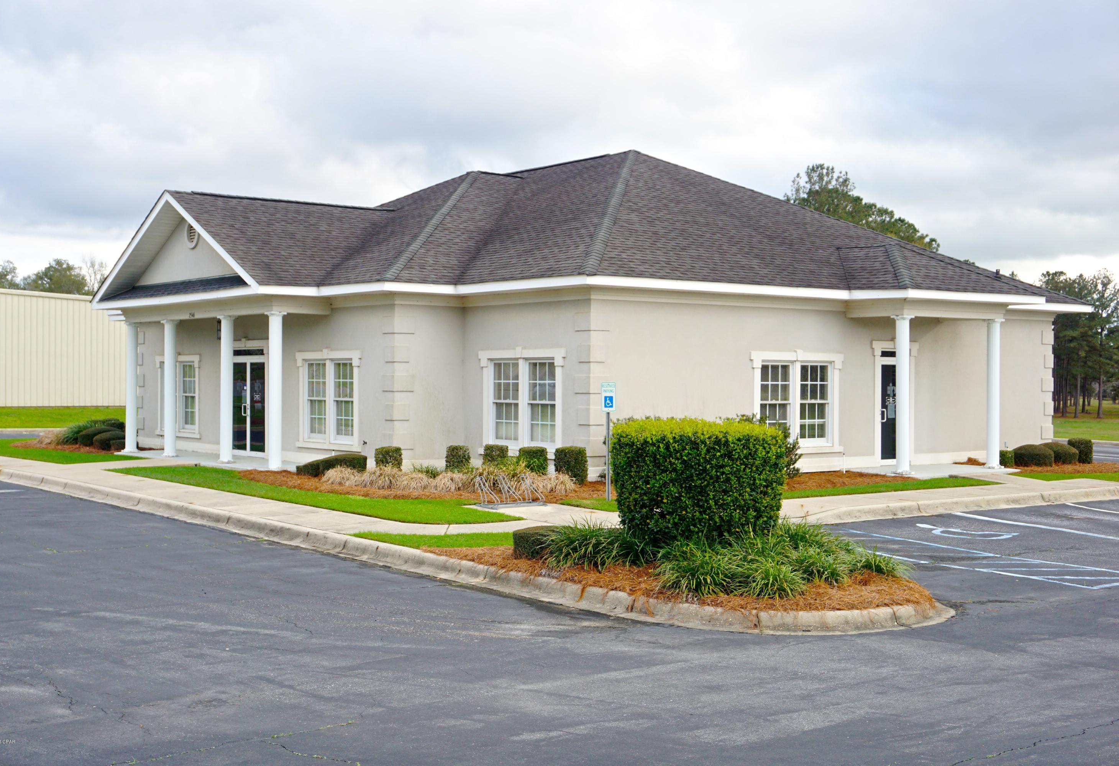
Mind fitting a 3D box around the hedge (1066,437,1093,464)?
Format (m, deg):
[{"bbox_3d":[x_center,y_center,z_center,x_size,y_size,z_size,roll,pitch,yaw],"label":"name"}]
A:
[{"bbox_3d":[11.280,1.426,29.757,0.523,0.543,0.523,0,0,-39],"label":"hedge"}]

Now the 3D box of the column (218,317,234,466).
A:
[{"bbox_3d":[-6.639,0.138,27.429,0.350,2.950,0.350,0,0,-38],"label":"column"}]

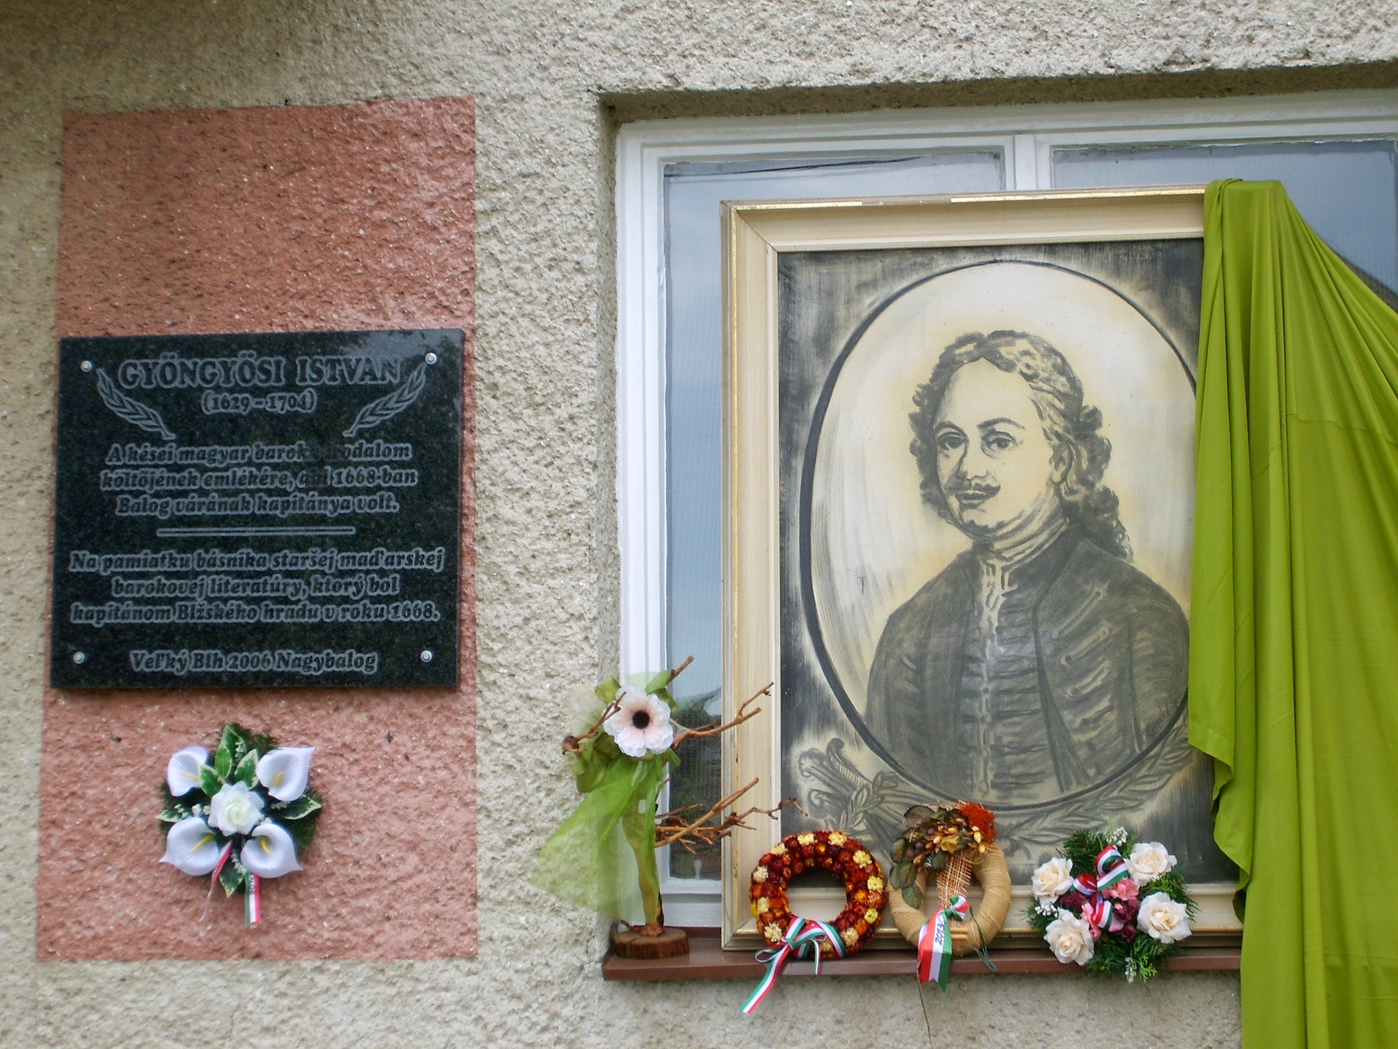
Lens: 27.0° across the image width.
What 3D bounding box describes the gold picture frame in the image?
[{"bbox_3d":[0.428,0.047,4.061,0.794,1.079,0.045,-1,-13,6],"label":"gold picture frame"}]

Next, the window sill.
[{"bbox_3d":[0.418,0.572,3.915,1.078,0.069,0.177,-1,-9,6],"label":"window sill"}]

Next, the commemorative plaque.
[{"bbox_3d":[-0.613,-0.019,4.043,0.571,0.495,0.022,-1,-9,6],"label":"commemorative plaque"}]

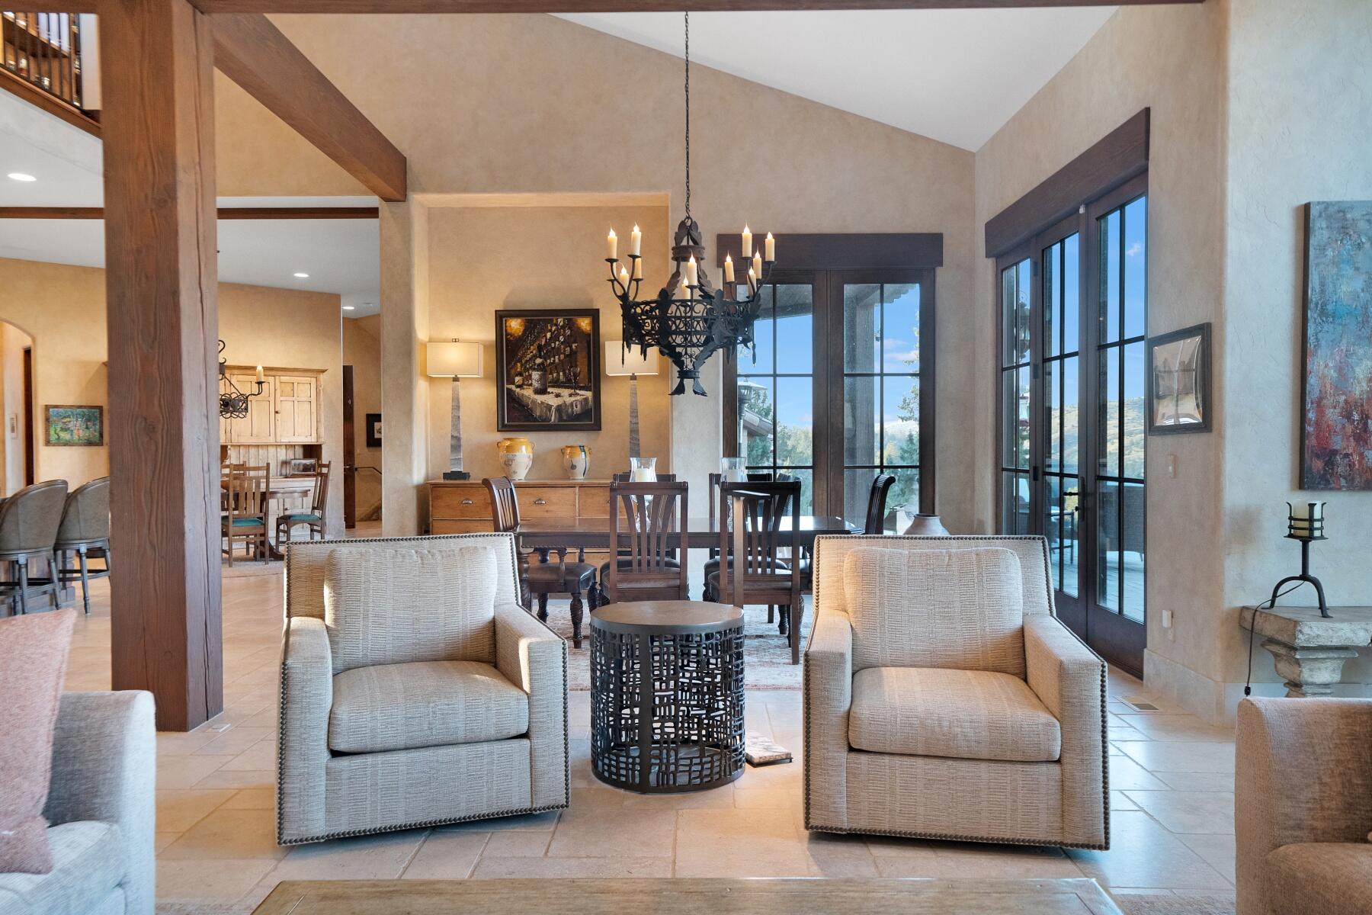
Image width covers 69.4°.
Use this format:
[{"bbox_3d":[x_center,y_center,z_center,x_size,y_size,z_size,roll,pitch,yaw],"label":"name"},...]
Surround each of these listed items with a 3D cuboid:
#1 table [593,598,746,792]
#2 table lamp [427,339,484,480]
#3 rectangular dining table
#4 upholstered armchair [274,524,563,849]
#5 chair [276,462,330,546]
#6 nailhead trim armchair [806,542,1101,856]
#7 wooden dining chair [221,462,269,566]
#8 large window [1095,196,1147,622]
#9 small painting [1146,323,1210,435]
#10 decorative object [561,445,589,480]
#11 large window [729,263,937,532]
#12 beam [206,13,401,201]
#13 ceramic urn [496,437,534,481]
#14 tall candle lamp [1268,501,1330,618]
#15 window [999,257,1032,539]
[{"bbox_3d":[-0.073,0.928,3.975,0.610,0.618,0.610,0,1,0],"label":"table"},{"bbox_3d":[-1.925,-0.400,8.320,0.430,1.179,0.200,0,1,0],"label":"table lamp"},{"bbox_3d":[0.020,0.802,6.252,2.050,0.760,1.080,0,1,-2],"label":"rectangular dining table"},{"bbox_3d":[-0.990,0.786,3.687,0.930,0.905,0.940,-1,1,-18],"label":"upholstered armchair"},{"bbox_3d":[-4.133,0.579,10.689,0.510,1.060,0.450,-1,2,-41],"label":"chair"},{"bbox_3d":[0.915,0.770,3.566,0.920,0.900,0.960,0,1,9],"label":"nailhead trim armchair"},{"bbox_3d":[-4.665,0.593,10.479,0.470,1.060,0.520,-1,1,-34],"label":"wooden dining chair"},{"bbox_3d":[2.451,-0.256,5.568,0.080,2.276,0.632,0,1,0],"label":"large window"},{"bbox_3d":[2.372,-0.364,4.779,0.035,0.505,0.590,0,1,0],"label":"small painting"},{"bbox_3d":[-0.940,0.043,8.421,0.250,0.287,0.225,0,1,0],"label":"decorative object"},{"bbox_3d":[1.225,-0.270,8.459,1.820,2.680,0.120,0,1,0],"label":"large window"},{"bbox_3d":[-2.363,-2.227,6.392,0.157,0.353,3.340,0,1,0],"label":"beam"},{"bbox_3d":[-1.435,0.019,8.328,0.315,0.353,0.285,0,1,0],"label":"ceramic urn"},{"bbox_3d":[2.688,0.429,4.334,0.260,0.480,0.260,0,1,0],"label":"tall candle lamp"},{"bbox_3d":[2.480,-0.195,7.468,0.090,2.500,0.800,0,1,0],"label":"window"}]

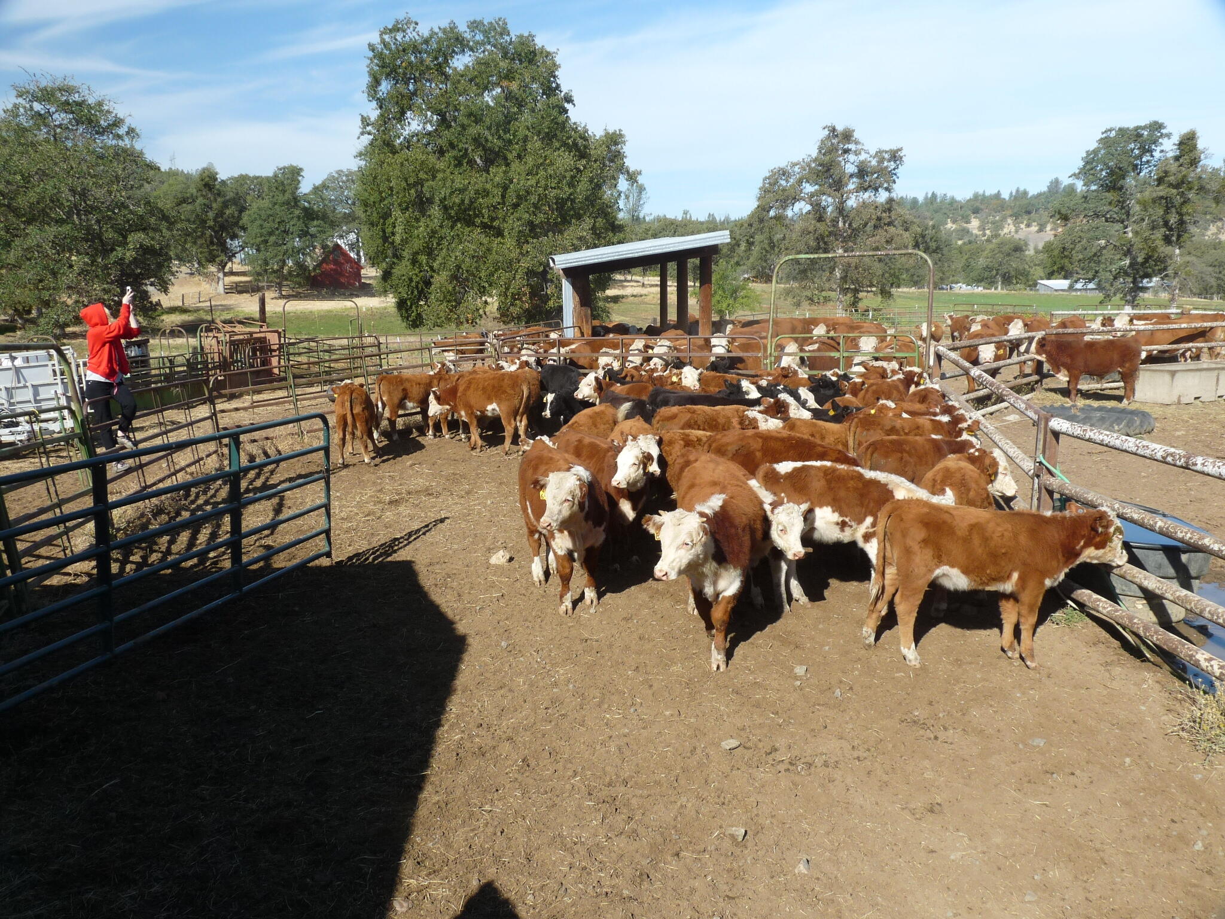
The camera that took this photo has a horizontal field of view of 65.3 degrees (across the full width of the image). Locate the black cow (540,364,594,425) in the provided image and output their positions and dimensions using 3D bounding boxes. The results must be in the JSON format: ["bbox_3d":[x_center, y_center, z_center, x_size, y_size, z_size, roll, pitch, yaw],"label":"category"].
[{"bbox_3d":[-0.720,-0.821,14.521,0.550,1.120,1.550,2,11,10],"label":"black cow"}]

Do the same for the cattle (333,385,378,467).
[{"bbox_3d":[-3.780,-0.573,14.239,0.470,1.070,1.580,-1,11,-5],"label":"cattle"}]

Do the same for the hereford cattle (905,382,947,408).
[{"bbox_3d":[4.080,-0.401,12.300,0.520,1.150,1.700,5,12,23],"label":"hereford cattle"}]

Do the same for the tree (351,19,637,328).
[{"bbox_3d":[-5.500,-13.132,44.285,12.400,13.600,11.800,0,11,0],"label":"tree"}]

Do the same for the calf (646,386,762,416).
[{"bbox_3d":[1.380,-0.273,11.775,1.750,1.120,0.520,3,12,15],"label":"calf"}]

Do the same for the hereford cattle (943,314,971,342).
[{"bbox_3d":[9.950,-3.638,27.200,0.650,1.220,1.700,6,13,29],"label":"hereford cattle"}]

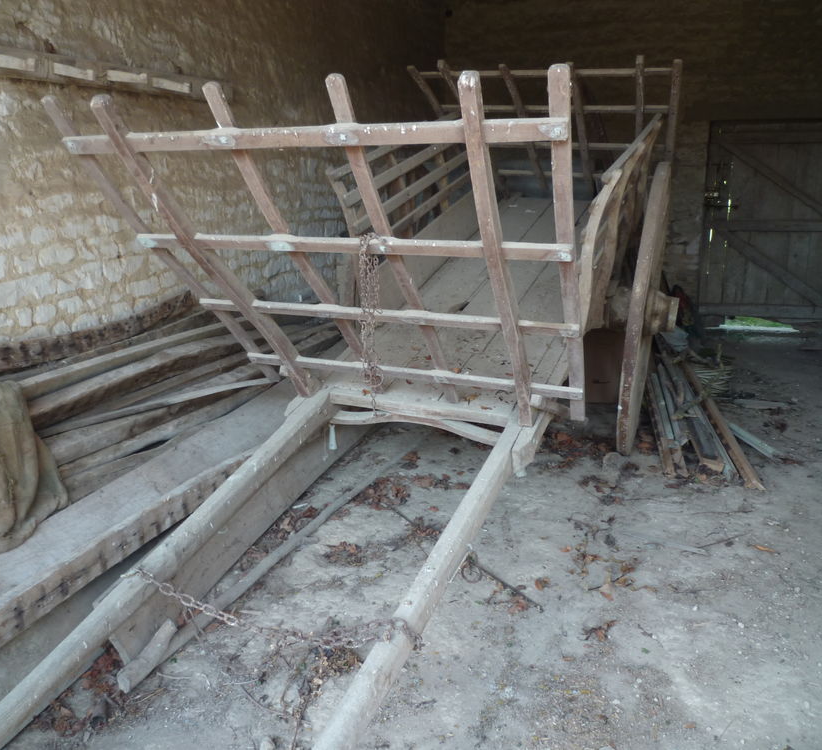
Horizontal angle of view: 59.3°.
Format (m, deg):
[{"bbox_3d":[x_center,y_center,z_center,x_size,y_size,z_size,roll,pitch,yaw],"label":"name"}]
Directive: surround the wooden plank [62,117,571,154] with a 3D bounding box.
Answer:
[{"bbox_3d":[-0.373,-0.677,2.072,1.651,0.055,0.026,6,59,23],"label":"wooden plank"}]

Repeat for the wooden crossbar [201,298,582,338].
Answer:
[{"bbox_3d":[-0.150,-0.220,2.742,1.569,0.048,0.025,6,59,23],"label":"wooden crossbar"}]

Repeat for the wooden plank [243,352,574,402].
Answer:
[{"bbox_3d":[-0.042,-0.002,3.060,1.528,0.048,0.025,6,59,23],"label":"wooden plank"}]

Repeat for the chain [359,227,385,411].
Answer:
[{"bbox_3d":[-0.130,-0.170,2.438,0.068,0.618,0.060,6,17,23],"label":"chain"}]

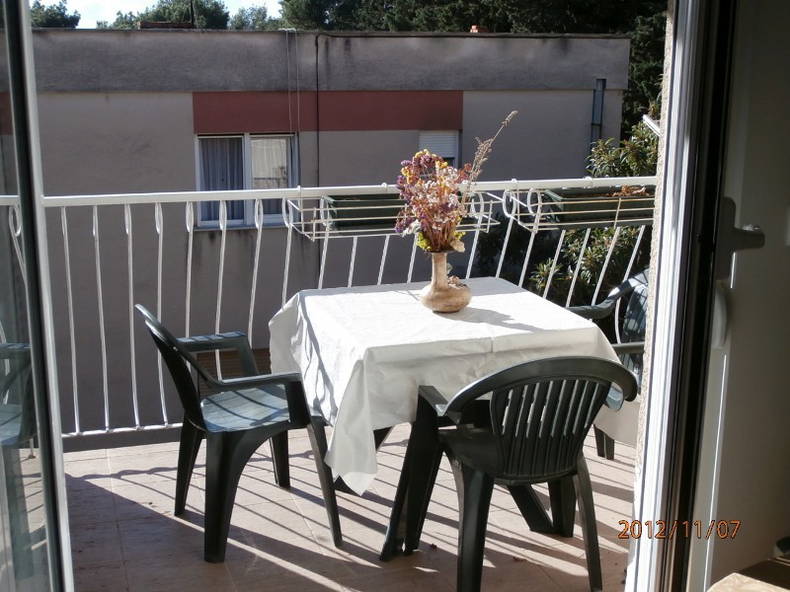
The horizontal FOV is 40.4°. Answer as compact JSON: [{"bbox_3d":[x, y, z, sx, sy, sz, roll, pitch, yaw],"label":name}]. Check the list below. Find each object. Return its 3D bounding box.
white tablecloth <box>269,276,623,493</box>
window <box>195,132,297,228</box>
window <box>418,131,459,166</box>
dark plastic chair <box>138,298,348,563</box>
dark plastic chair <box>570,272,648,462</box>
[{"bbox_3d":[0.145,0.392,3.669,0.840,0.725,0.820,-4,14,-18],"label":"white tablecloth"},{"bbox_3d":[-1.899,-1.480,13.827,1.311,1.220,0.140,-4,14,-18],"label":"window"},{"bbox_3d":[0.596,-1.929,14.553,0.586,0.616,0.130,-4,14,-18],"label":"window"},{"bbox_3d":[-0.532,0.392,3.472,0.575,0.800,0.560,-6,15,-24],"label":"dark plastic chair"},{"bbox_3d":[0.780,0.293,3.935,0.575,0.800,0.560,-4,14,-18],"label":"dark plastic chair"}]

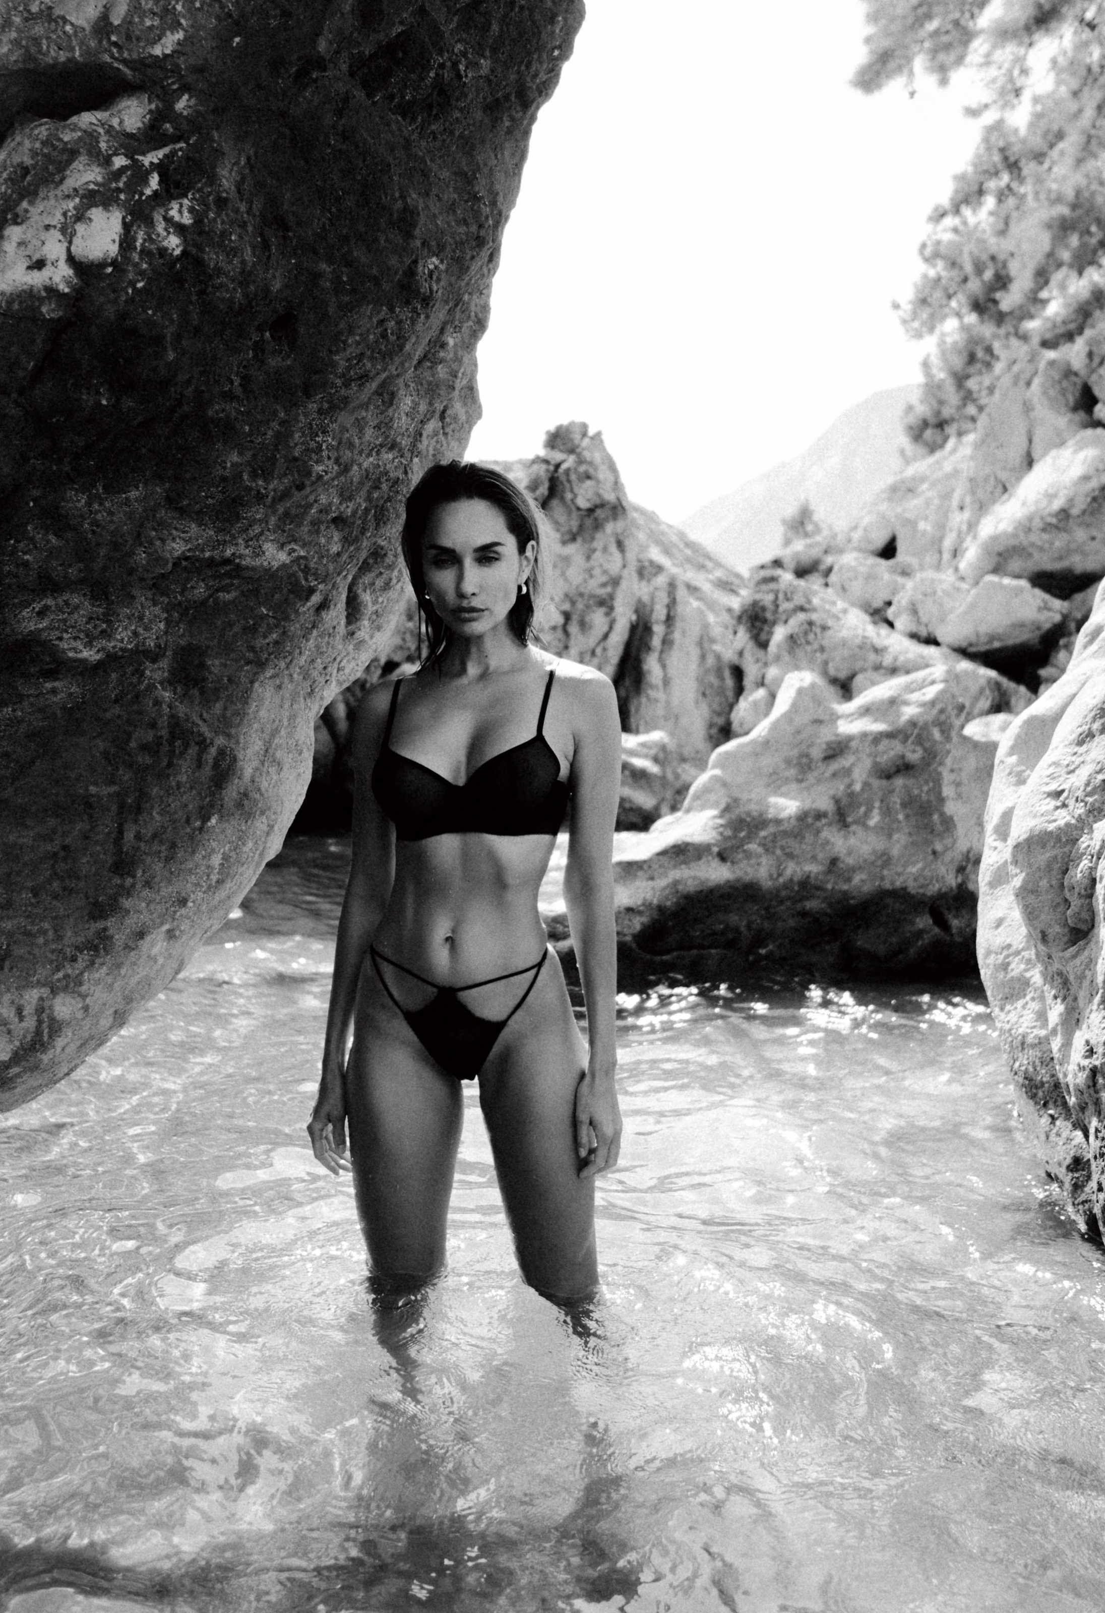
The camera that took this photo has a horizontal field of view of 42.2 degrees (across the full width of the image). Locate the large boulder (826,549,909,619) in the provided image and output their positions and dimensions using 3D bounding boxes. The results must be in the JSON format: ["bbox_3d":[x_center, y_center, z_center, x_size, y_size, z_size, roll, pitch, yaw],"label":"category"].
[{"bbox_3d":[2.108,-1.487,9.600,0.537,0.461,0.500,0,2,6],"label":"large boulder"}]

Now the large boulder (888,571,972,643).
[{"bbox_3d":[2.372,-1.255,9.000,0.503,0.455,0.500,0,2,7],"label":"large boulder"}]

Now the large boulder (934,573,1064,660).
[{"bbox_3d":[2.718,-1.156,8.700,0.757,0.492,0.620,0,2,9],"label":"large boulder"}]

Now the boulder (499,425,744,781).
[{"bbox_3d":[0.484,-1.417,10.000,1.622,2.426,1.700,0,2,1],"label":"boulder"}]

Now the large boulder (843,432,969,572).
[{"bbox_3d":[3.237,-2.762,13.000,1.083,1.218,1.200,0,2,7],"label":"large boulder"}]

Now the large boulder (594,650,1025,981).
[{"bbox_3d":[0.983,0.065,5.700,1.706,1.248,1.500,0,2,5],"label":"large boulder"}]

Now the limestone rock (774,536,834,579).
[{"bbox_3d":[1.936,-1.911,11.000,0.439,0.327,0.420,0,2,5],"label":"limestone rock"}]

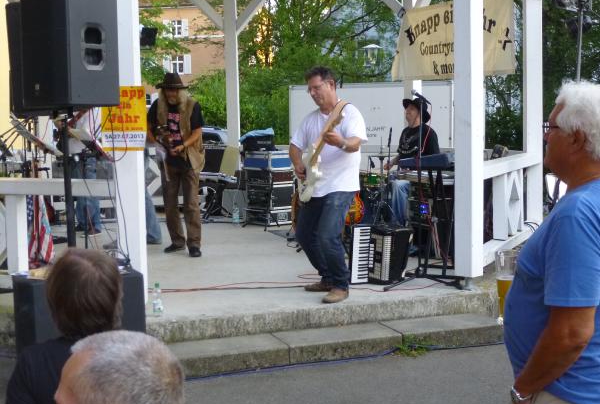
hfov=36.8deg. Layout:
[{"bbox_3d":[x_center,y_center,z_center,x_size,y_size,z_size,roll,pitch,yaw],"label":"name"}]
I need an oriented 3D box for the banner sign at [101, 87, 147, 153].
[{"bbox_3d":[-1.149,-0.542,5.870,0.295,0.420,0.020,-1,4,3],"label":"banner sign"}]

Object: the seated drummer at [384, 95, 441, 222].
[{"bbox_3d":[1.175,-0.366,9.500,0.650,1.460,0.500,-5,5,-41],"label":"seated drummer"}]

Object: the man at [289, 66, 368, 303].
[{"bbox_3d":[0.188,-0.141,6.617,0.560,1.680,0.420,1,5,25],"label":"man"}]

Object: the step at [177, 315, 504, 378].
[{"bbox_3d":[0.224,0.947,6.019,2.430,0.124,0.445,-3,4,-20],"label":"step"}]

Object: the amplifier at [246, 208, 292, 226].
[{"bbox_3d":[-0.411,0.180,12.435,0.470,0.230,0.510,-5,6,-44],"label":"amplifier"}]

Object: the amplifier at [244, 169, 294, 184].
[{"bbox_3d":[-0.421,-0.348,12.397,0.470,0.180,0.510,-5,6,-44],"label":"amplifier"}]

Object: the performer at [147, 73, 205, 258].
[{"bbox_3d":[-1.274,-0.374,9.186,0.570,1.830,0.420,-1,4,7],"label":"performer"}]

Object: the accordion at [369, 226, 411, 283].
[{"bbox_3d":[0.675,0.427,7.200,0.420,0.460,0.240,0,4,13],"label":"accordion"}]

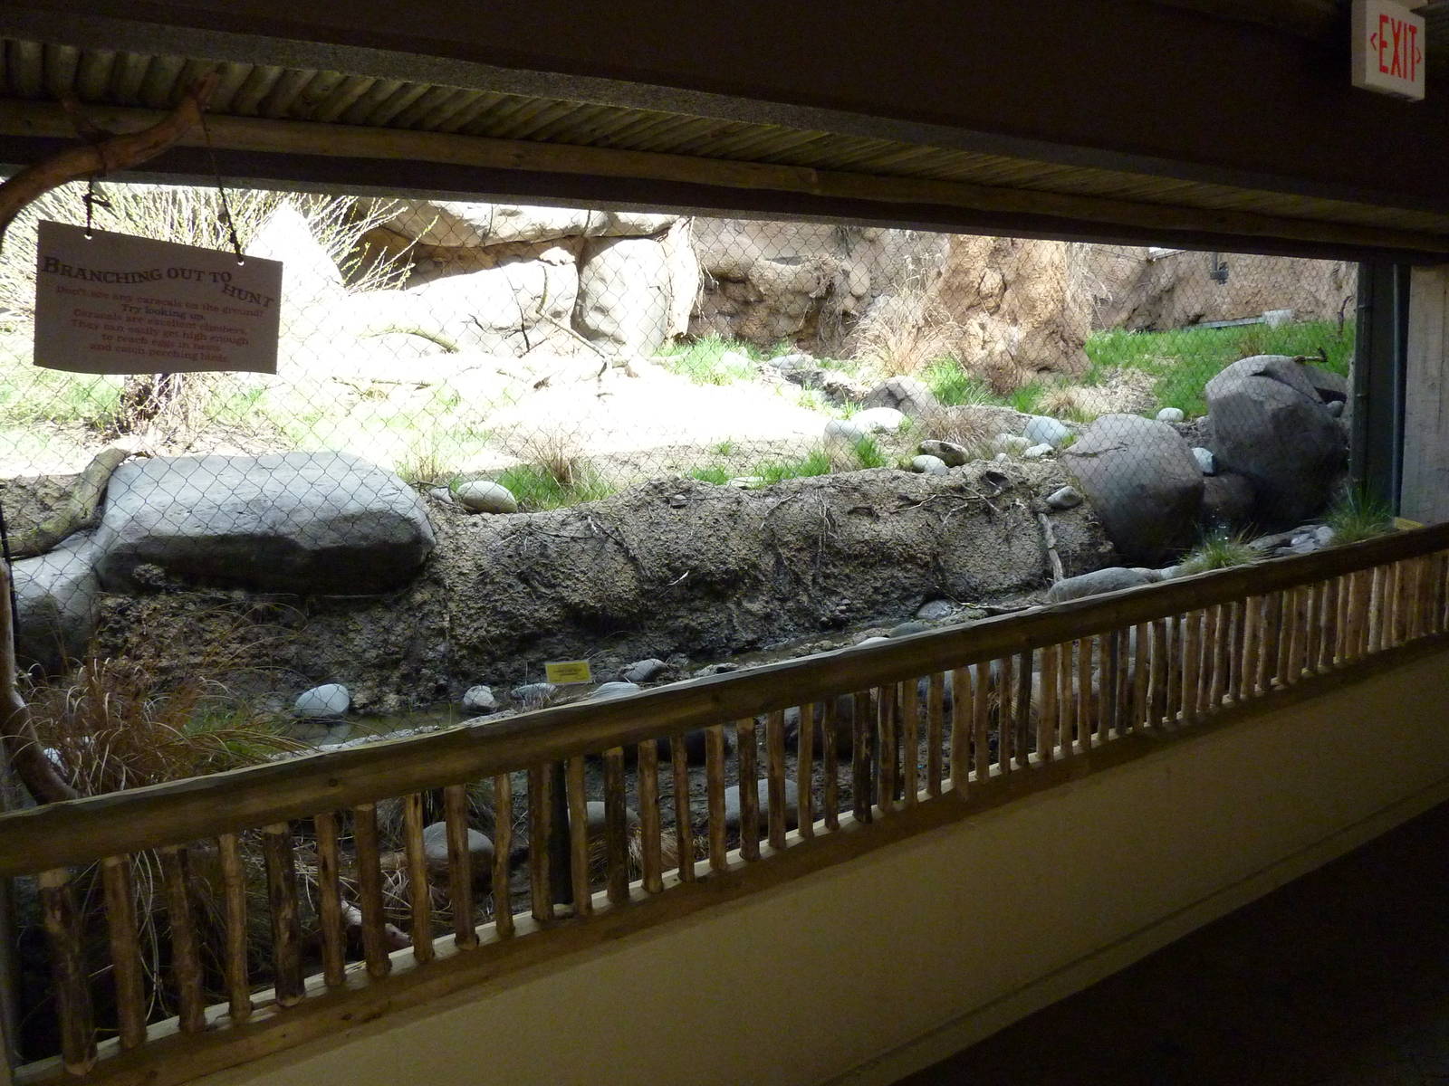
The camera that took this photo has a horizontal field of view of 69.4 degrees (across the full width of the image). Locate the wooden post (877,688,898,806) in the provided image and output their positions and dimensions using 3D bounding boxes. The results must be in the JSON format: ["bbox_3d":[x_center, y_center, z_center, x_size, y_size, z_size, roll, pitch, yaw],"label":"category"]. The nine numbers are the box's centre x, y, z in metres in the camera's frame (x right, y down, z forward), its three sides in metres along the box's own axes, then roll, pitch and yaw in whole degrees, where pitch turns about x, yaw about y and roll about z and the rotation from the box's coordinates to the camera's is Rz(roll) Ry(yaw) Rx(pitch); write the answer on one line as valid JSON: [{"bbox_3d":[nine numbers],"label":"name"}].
[{"bbox_3d":[0.356,0.443,2.296,0.039,0.265,0.039,-2,9,0],"label":"wooden post"}]

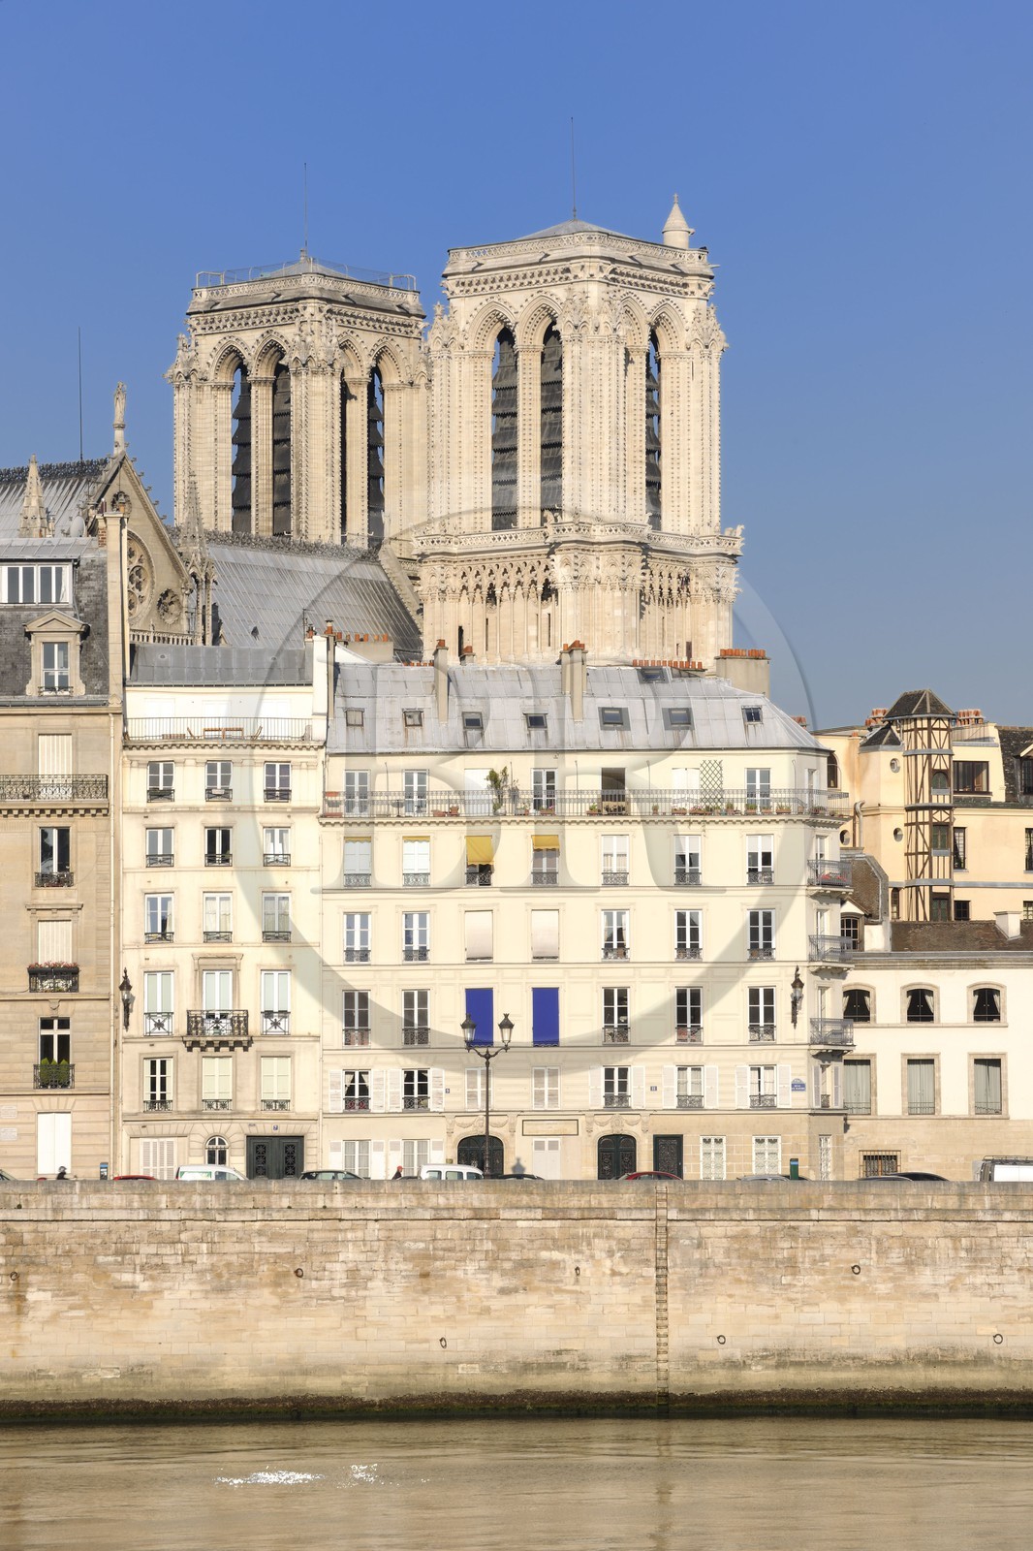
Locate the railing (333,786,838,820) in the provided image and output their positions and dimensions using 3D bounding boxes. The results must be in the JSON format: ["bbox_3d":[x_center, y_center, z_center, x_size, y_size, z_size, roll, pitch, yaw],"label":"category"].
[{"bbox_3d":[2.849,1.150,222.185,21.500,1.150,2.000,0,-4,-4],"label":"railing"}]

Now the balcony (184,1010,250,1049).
[{"bbox_3d":[-12.181,10.365,219.500,2.650,1.500,0.660,0,-4,0],"label":"balcony"}]

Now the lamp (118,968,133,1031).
[{"bbox_3d":[-15.928,9.158,219.347,0.560,2.500,1.100,0,-4,0],"label":"lamp"}]

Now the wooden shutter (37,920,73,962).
[{"bbox_3d":[-18.858,7.360,220.201,1.400,2.750,0.070,0,-4,0],"label":"wooden shutter"}]

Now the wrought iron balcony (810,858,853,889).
[{"bbox_3d":[13.059,4.096,223.274,0.650,1.150,2.300,-3,-5,30],"label":"wrought iron balcony"}]

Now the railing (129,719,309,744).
[{"bbox_3d":[-12.161,-1.809,220.197,7.500,1.050,0.900,0,-4,-2],"label":"railing"}]

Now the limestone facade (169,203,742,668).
[{"bbox_3d":[-6.205,-4.839,406.162,43.000,71.000,16.000,-4,-5,39],"label":"limestone facade"}]

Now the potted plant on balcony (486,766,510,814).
[{"bbox_3d":[-0.772,0.623,221.523,0.930,1.950,0.850,0,-4,-4],"label":"potted plant on balcony"}]

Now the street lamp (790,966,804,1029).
[{"bbox_3d":[11.458,9.035,219.356,0.560,2.480,1.100,0,-4,0],"label":"street lamp"}]

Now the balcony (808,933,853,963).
[{"bbox_3d":[12.930,7.101,221.072,0.700,1.150,2.300,-3,-5,32],"label":"balcony"}]

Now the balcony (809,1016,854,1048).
[{"bbox_3d":[12.940,10.552,220.819,0.700,1.180,2.300,-3,-5,32],"label":"balcony"}]

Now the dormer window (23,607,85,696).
[{"bbox_3d":[-18.939,-4.987,221.557,2.500,3.550,1.400,0,-4,0],"label":"dormer window"}]

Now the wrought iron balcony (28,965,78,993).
[{"bbox_3d":[-18.911,8.326,219.779,2.020,1.120,0.450,0,-4,0],"label":"wrought iron balcony"}]

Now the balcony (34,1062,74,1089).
[{"bbox_3d":[-18.841,12.245,219.542,1.620,1.030,0.320,0,-4,0],"label":"balcony"}]

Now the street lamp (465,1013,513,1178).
[{"bbox_3d":[-1.062,12.717,206.620,2.030,7.200,0.600,0,-4,0],"label":"street lamp"}]

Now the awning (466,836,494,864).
[{"bbox_3d":[-1.476,3.059,220.997,1.120,1.130,0.700,0,-4,-5],"label":"awning"}]

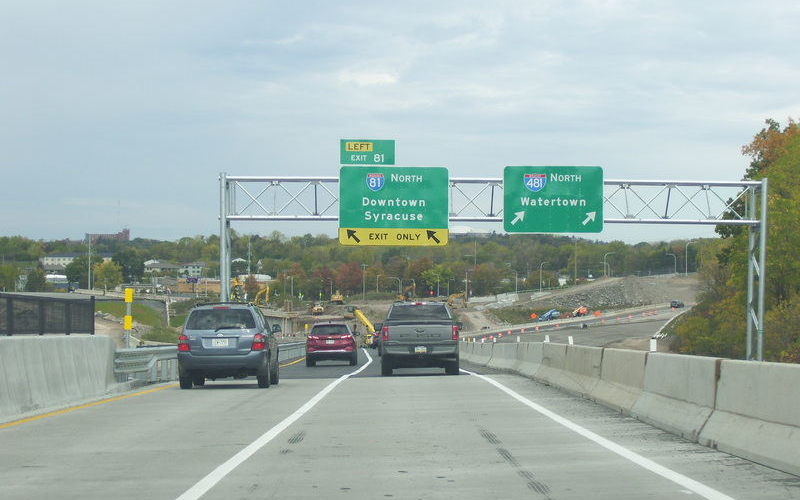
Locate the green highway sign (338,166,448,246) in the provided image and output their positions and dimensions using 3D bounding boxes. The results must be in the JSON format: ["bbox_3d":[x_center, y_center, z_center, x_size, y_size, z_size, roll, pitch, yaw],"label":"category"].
[{"bbox_3d":[-0.298,-2.151,100.000,5.460,3.930,0.120,0,0,0],"label":"green highway sign"}]

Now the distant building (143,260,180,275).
[{"bbox_3d":[-130.328,9.563,1100.000,21.000,9.000,14.000,0,0,0],"label":"distant building"}]

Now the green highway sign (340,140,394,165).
[{"bbox_3d":[-1.630,-4.950,102.000,2.770,1.250,0.100,0,-2,-2],"label":"green highway sign"}]

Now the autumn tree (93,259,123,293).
[{"bbox_3d":[-79.645,7.240,550.000,7.600,9.100,7.600,0,0,0],"label":"autumn tree"}]

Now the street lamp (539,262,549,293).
[{"bbox_3d":[48.982,9.391,680.000,2.900,10.500,0.350,0,0,0],"label":"street lamp"}]

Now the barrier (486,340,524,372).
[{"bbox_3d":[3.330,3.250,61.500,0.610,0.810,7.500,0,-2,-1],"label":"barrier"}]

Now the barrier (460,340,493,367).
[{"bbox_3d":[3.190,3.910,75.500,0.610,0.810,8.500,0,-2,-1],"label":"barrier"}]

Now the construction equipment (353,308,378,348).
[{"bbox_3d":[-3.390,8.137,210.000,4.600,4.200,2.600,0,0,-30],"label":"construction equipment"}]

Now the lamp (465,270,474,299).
[{"bbox_3d":[23.500,11.800,670.000,2.600,10.400,0.400,0,-2,0],"label":"lamp"}]

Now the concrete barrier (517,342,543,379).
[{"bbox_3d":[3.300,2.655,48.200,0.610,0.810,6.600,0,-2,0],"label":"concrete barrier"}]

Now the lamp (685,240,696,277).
[{"bbox_3d":[95.200,3.040,657.000,3.400,11.000,0.400,0,-2,0],"label":"lamp"}]

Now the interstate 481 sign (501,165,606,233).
[{"bbox_3d":[7.640,-2.494,100.000,4.920,3.310,0.120,0,0,0],"label":"interstate 481 sign"}]

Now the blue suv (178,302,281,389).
[{"bbox_3d":[-3.500,1.980,42.100,1.830,1.740,4.690,0,-2,0],"label":"blue suv"}]

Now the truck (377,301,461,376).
[{"bbox_3d":[0.525,2.430,55.200,2.080,1.960,5.890,0,-2,0],"label":"truck"}]

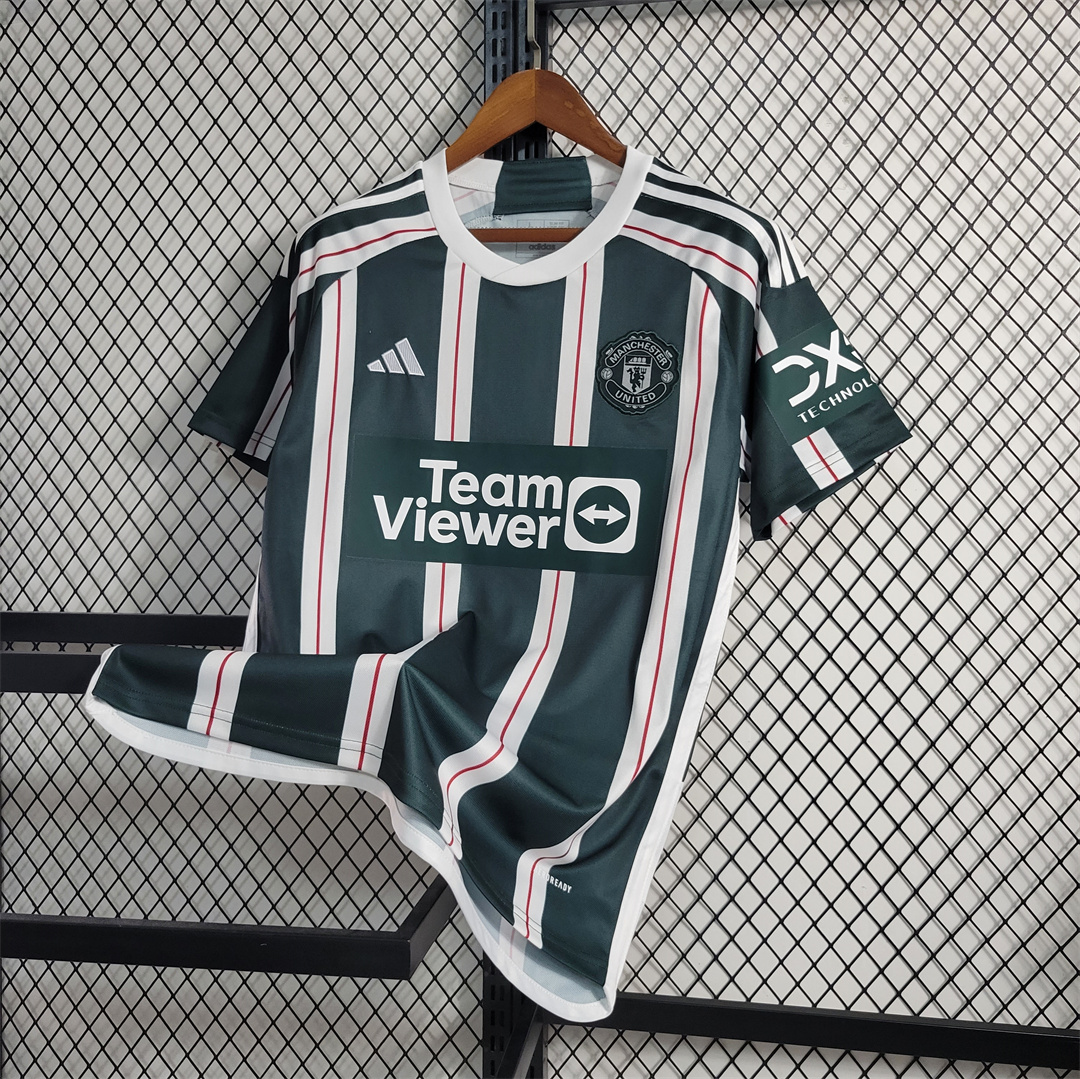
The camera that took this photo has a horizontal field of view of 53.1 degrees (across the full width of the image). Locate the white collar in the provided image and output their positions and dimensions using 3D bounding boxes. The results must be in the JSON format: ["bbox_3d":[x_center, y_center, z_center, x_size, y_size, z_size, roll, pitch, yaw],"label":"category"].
[{"bbox_3d":[-0.003,-0.292,0.990,0.213,0.138,0.120,0,1,9],"label":"white collar"}]

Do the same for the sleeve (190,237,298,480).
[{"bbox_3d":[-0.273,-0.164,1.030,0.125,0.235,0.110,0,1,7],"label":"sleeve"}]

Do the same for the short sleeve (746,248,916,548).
[{"bbox_3d":[0.258,-0.138,0.980,0.150,0.270,0.110,0,1,7],"label":"short sleeve"}]

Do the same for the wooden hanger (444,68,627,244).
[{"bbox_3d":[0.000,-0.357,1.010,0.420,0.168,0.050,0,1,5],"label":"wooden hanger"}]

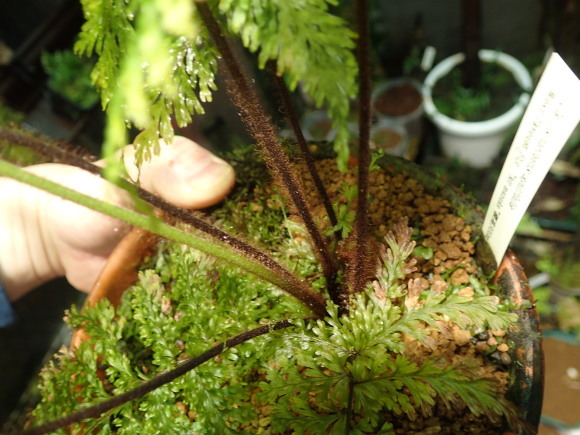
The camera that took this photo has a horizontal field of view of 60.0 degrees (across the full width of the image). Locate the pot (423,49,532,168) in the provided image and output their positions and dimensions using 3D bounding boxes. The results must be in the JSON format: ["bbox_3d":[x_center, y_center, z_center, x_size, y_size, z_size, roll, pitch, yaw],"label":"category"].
[{"bbox_3d":[0.440,-0.237,1.204,0.225,0.211,0.225,5,63,19],"label":"pot"}]

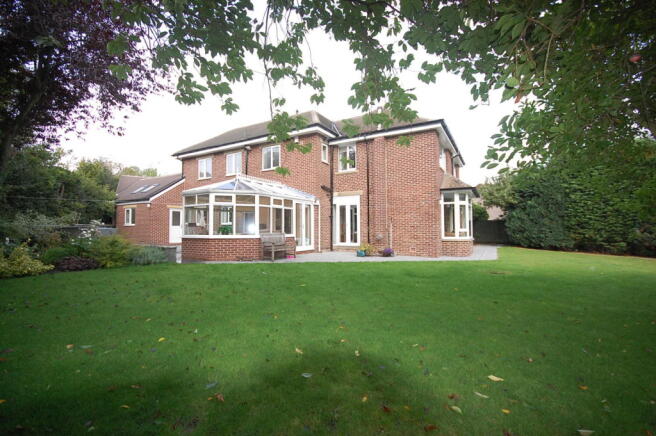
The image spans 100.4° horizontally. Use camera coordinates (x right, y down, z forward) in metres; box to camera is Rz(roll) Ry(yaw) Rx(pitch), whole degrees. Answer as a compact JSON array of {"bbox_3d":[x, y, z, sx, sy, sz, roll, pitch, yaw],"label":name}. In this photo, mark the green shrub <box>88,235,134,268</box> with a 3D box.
[{"bbox_3d":[-7.050,0.980,8.900,1.300,1.000,1.100,0,-1,0],"label":"green shrub"}]

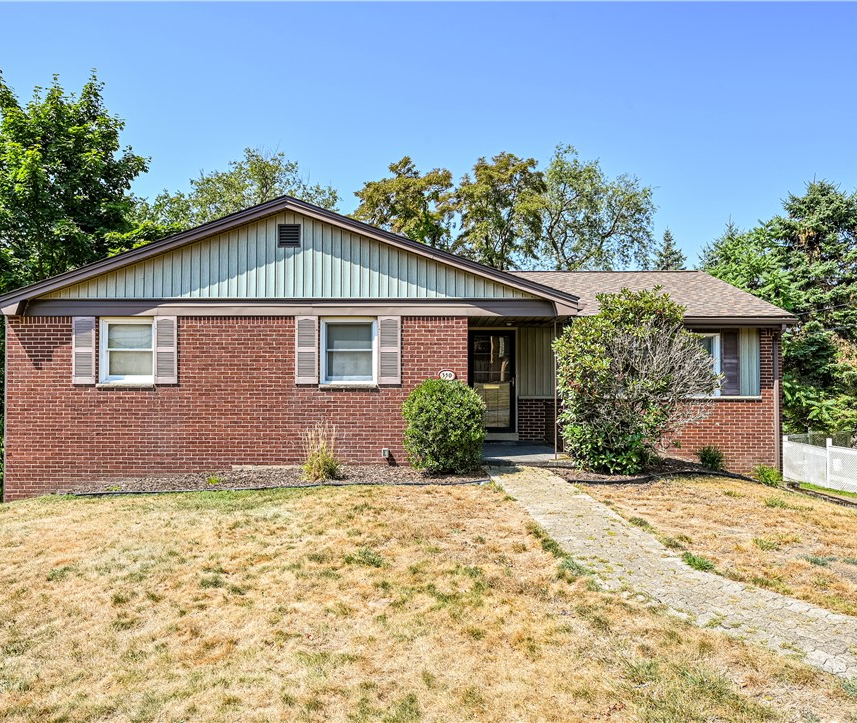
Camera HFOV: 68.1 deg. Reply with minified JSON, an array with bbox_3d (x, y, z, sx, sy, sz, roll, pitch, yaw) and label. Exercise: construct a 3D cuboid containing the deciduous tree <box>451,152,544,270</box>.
[{"bbox_3d":[3.400,-3.500,31.000,4.700,13.200,4.700,0,-1,0],"label":"deciduous tree"}]

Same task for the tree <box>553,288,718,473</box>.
[{"bbox_3d":[3.530,0.330,10.850,2.750,3.100,2.400,0,-1,0],"label":"tree"}]

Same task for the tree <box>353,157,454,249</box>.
[{"bbox_3d":[-0.750,-3.400,31.000,4.900,13.000,4.900,0,-1,0],"label":"tree"}]

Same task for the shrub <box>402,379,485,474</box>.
[{"bbox_3d":[0.230,1.000,9.750,1.270,1.460,1.220,0,-1,0],"label":"shrub"}]

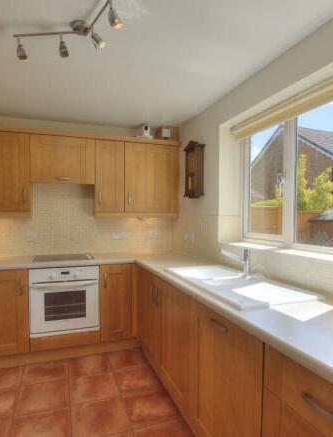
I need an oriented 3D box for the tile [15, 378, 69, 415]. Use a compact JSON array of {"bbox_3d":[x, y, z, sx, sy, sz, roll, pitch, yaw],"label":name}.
[{"bbox_3d":[-0.893,1.307,2.008,0.342,0.015,0.353,0,-1,-19],"label":"tile"}]

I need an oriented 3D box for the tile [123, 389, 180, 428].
[{"bbox_3d":[-0.111,1.303,1.893,0.335,0.015,0.348,0,-1,-19],"label":"tile"}]

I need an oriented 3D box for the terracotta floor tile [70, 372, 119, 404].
[{"bbox_3d":[-0.564,1.309,2.112,0.347,0.015,0.347,0,-1,-19],"label":"terracotta floor tile"}]

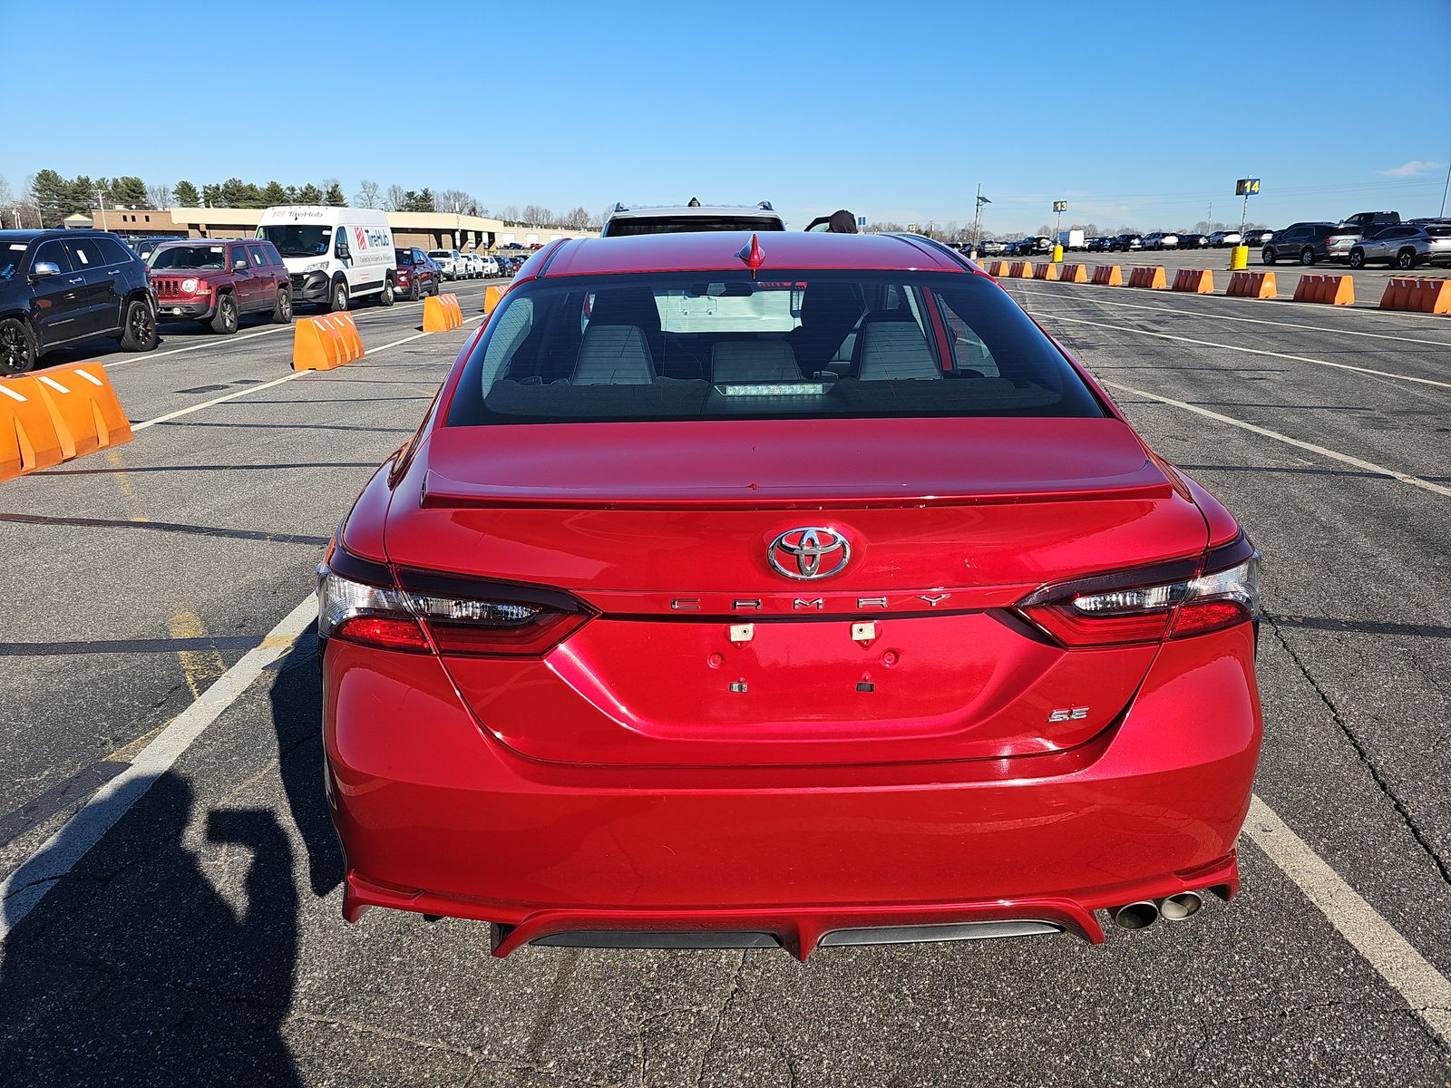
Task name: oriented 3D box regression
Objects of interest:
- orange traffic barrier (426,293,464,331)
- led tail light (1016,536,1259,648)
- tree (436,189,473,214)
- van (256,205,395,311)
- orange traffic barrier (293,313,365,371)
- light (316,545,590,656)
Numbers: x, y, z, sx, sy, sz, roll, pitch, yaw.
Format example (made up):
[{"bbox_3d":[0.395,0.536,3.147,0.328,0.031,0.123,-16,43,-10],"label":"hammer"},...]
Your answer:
[{"bbox_3d":[-5.386,-4.435,18.469,0.460,0.620,1.600,-1,17,-2],"label":"orange traffic barrier"},{"bbox_3d":[0.710,0.059,1.617,0.626,0.151,0.185,-6,18,-19],"label":"led tail light"},{"bbox_3d":[-42.152,-49.824,150.000,5.200,10.800,5.200,0,17,0],"label":"tree"},{"bbox_3d":[-10.855,-7.745,26.140,2.060,2.550,5.990,-1,17,-2],"label":"van"},{"bbox_3d":[-5.156,-2.666,12.584,0.440,0.620,1.500,-1,17,-2],"label":"orange traffic barrier"},{"bbox_3d":[-0.478,0.111,1.698,0.540,0.180,0.220,3,17,9],"label":"light"}]

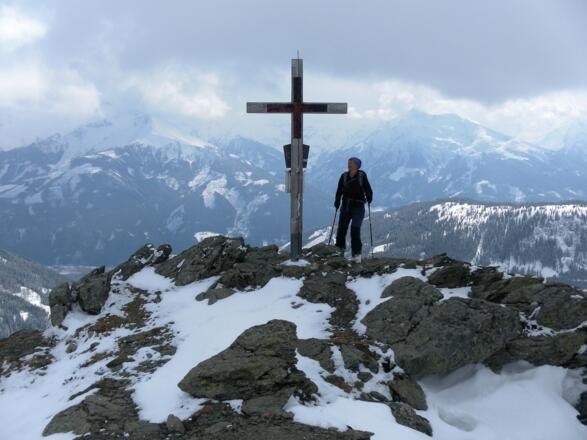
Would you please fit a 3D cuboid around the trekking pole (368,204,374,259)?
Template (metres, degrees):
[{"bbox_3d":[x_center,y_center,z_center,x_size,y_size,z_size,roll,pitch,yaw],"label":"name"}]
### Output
[{"bbox_3d":[1.260,0.143,9.625,0.050,1.030,0.060,-5,3,0],"label":"trekking pole"}]

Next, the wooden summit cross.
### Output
[{"bbox_3d":[0.057,-0.971,9.450,1.590,3.230,0.220,0,4,0],"label":"wooden summit cross"}]

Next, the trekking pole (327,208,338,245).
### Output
[{"bbox_3d":[0.640,0.131,9.650,0.050,1.000,0.060,12,13,0],"label":"trekking pole"}]

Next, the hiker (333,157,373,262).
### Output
[{"bbox_3d":[0.967,-0.165,9.600,0.600,1.680,0.420,2,4,20],"label":"hiker"}]

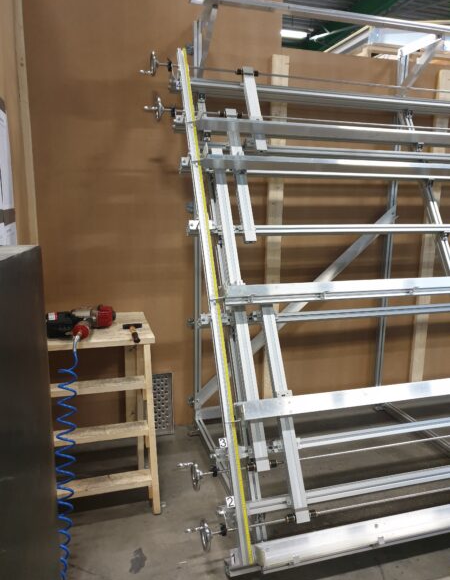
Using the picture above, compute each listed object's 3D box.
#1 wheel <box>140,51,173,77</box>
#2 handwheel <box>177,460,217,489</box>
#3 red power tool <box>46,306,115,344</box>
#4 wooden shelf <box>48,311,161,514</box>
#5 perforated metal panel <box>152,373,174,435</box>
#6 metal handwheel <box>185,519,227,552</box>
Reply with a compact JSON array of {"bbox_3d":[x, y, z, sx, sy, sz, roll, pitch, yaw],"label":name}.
[{"bbox_3d":[-0.361,-1.190,2.377,0.165,0.118,0.115,-2,11,-16],"label":"wheel"},{"bbox_3d":[-0.120,0.836,2.035,0.170,0.129,0.129,-2,10,-15],"label":"handwheel"},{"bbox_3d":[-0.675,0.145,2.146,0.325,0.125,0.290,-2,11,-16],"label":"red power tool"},{"bbox_3d":[-0.624,0.621,2.285,0.520,0.865,0.550,-2,11,-16],"label":"wooden shelf"},{"bbox_3d":[-0.464,0.799,3.133,0.222,0.435,0.030,-2,2,-16],"label":"perforated metal panel"},{"bbox_3d":[-0.076,1.061,1.949,0.168,0.129,0.129,-2,10,-15],"label":"metal handwheel"}]

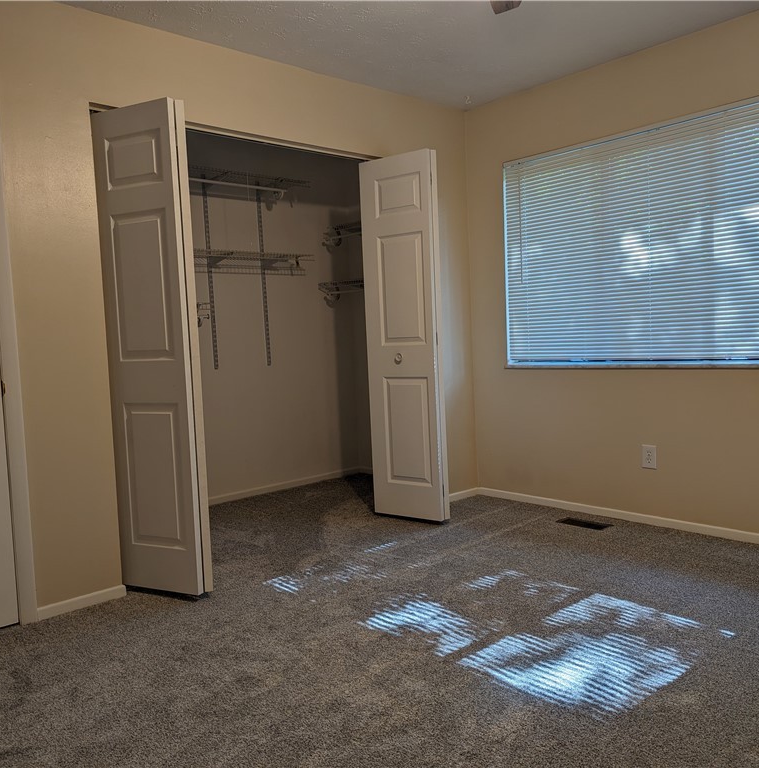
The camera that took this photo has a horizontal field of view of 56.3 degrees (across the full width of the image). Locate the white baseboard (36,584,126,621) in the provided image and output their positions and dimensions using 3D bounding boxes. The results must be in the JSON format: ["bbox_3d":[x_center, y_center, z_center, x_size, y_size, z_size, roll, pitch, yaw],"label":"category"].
[{"bbox_3d":[-1.202,0.889,2.880,0.355,0.049,0.014,-6,5,-42],"label":"white baseboard"}]

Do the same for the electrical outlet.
[{"bbox_3d":[1.429,0.388,3.757,0.010,0.121,0.076,-6,5,-42],"label":"electrical outlet"}]

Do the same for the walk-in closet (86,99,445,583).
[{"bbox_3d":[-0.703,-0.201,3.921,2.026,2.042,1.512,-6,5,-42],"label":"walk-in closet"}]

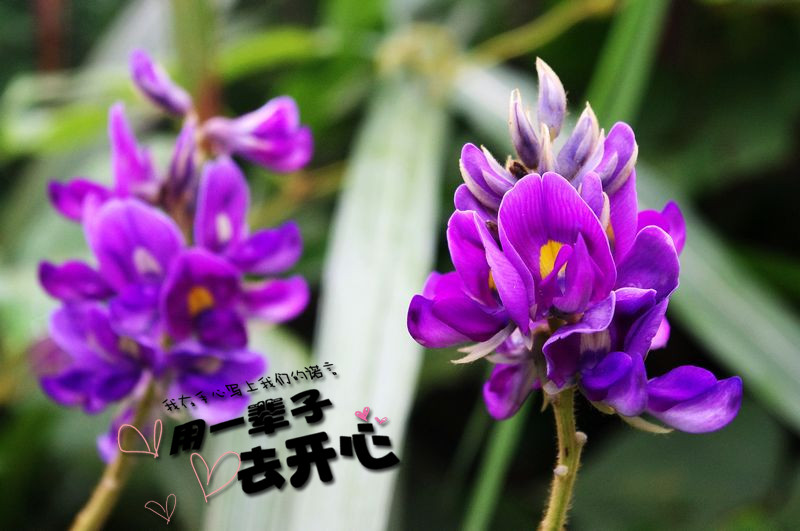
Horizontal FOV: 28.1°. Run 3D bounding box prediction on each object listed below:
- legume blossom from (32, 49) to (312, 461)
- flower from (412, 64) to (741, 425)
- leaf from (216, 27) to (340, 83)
[{"bbox_3d":[-0.048,-0.002,0.335,0.056,0.083,0.050,4,7,-3],"label":"legume blossom"},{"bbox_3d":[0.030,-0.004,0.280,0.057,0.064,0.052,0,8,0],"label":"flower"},{"bbox_3d":[-0.033,-0.057,0.430,0.033,0.014,0.020,0,8,0],"label":"leaf"}]

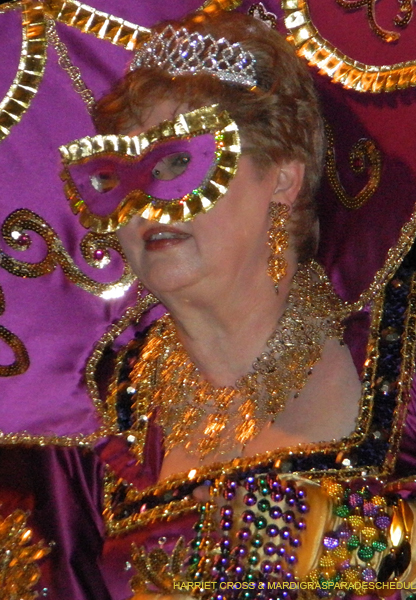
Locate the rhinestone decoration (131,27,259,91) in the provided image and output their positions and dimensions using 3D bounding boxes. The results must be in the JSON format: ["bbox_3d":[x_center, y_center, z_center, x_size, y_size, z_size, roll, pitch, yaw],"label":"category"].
[{"bbox_3d":[-0.022,-0.218,4.505,0.126,0.047,0.062,3,-5,32],"label":"rhinestone decoration"}]

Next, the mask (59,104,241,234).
[{"bbox_3d":[-0.058,-0.108,4.497,0.203,0.096,0.035,-11,-12,37],"label":"mask"}]

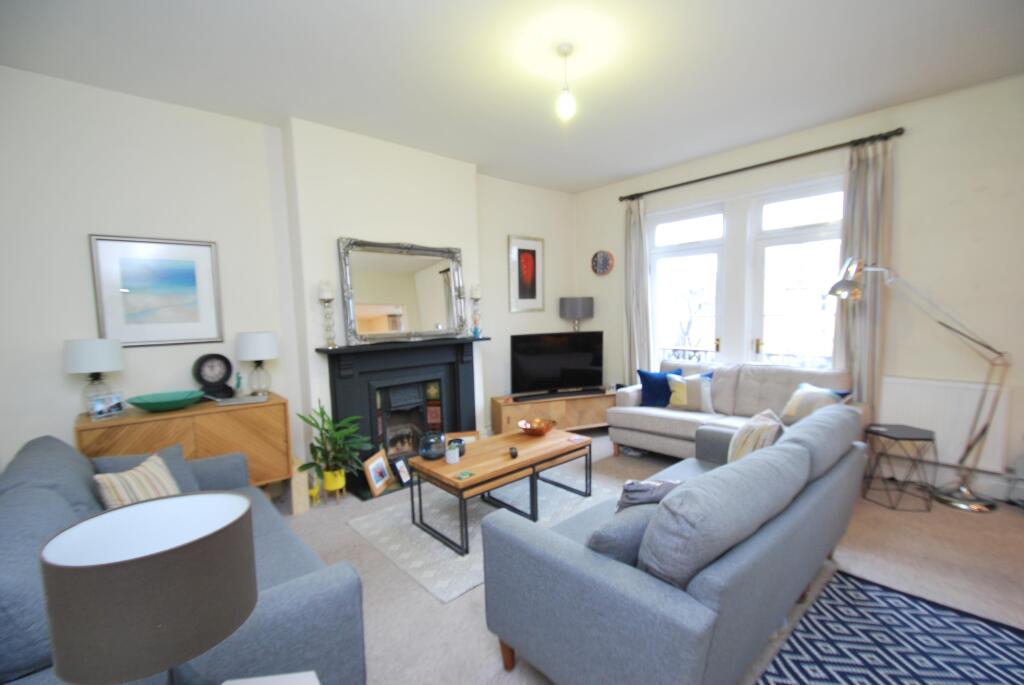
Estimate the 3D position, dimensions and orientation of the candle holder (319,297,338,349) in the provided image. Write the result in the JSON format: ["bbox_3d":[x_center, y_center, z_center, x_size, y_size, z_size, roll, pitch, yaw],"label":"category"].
[{"bbox_3d":[-1.363,-0.145,3.189,0.108,0.377,0.108,-5,6,-41],"label":"candle holder"}]

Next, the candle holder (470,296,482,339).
[{"bbox_3d":[-0.356,-0.242,4.223,0.100,0.406,0.100,-1,5,0],"label":"candle holder"}]

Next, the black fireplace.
[{"bbox_3d":[-0.770,0.548,3.578,1.570,1.090,0.430,-5,6,-41],"label":"black fireplace"}]

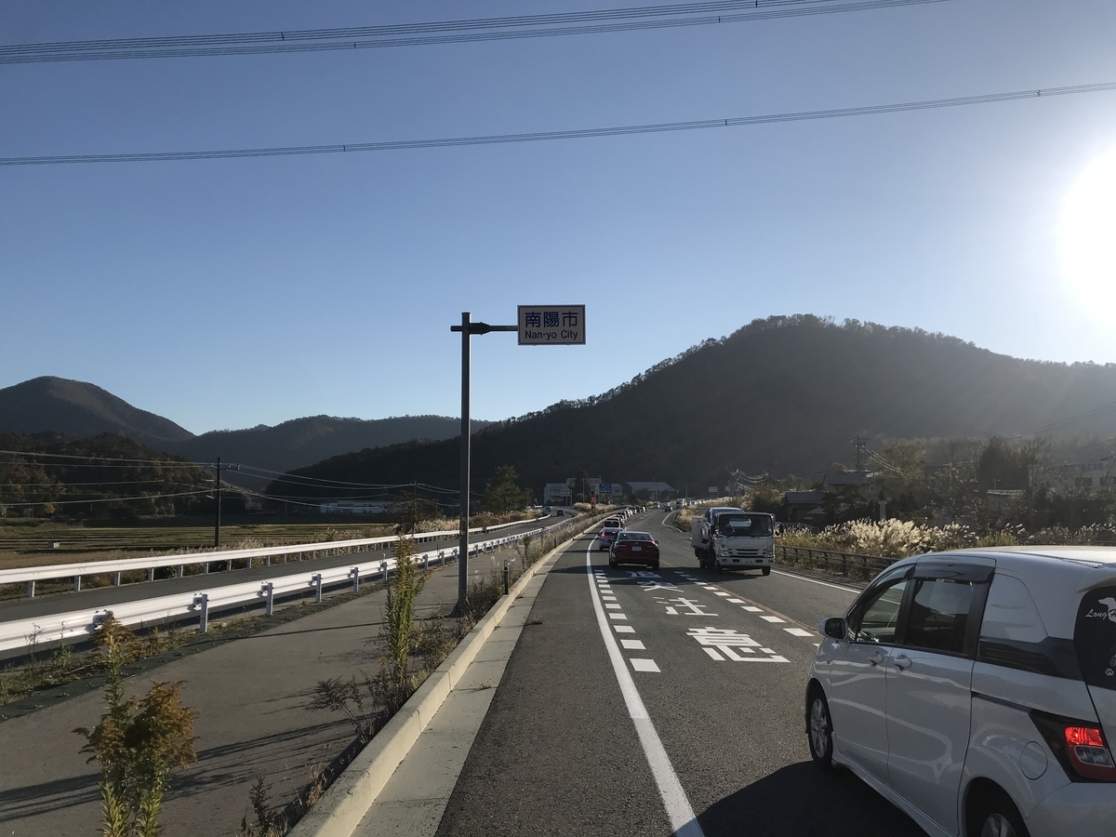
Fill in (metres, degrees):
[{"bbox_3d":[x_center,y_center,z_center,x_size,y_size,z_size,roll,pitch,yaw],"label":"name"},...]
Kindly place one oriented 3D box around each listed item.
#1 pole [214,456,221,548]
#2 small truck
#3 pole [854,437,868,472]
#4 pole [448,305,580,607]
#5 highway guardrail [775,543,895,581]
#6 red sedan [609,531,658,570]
[{"bbox_3d":[-24.967,6.356,66.350,0.360,7.220,0.360,0,-6,0],"label":"pole"},{"bbox_3d":[6.370,4.524,33.507,2.060,2.320,6.200,0,-6,0],"label":"small truck"},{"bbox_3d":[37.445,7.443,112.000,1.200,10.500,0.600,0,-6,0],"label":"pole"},{"bbox_3d":[-0.810,0.820,18.490,2.720,6.270,0.320,0,-6,0],"label":"pole"},{"bbox_3d":[9.600,5.198,33.132,0.220,0.820,15.000,0,-6,0],"label":"highway guardrail"},{"bbox_3d":[3.020,5.320,36.740,1.810,1.440,4.700,0,-6,1],"label":"red sedan"}]

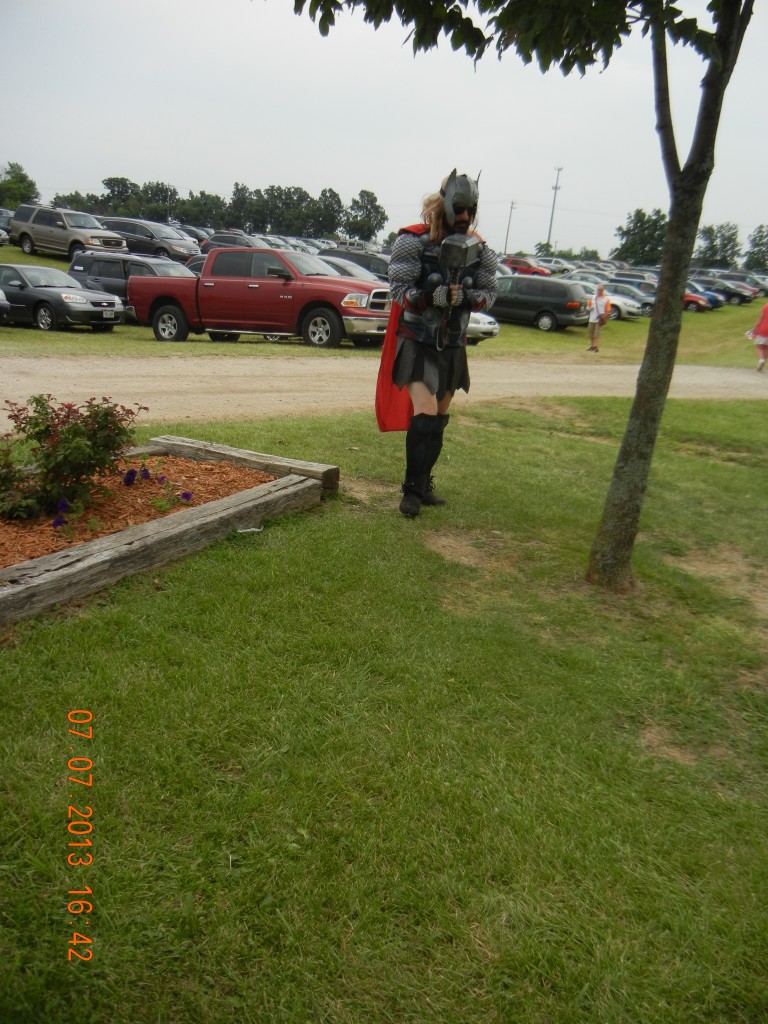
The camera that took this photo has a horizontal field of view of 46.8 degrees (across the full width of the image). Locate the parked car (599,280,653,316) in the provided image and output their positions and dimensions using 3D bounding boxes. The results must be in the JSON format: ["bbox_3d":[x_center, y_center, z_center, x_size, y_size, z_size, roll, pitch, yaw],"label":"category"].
[{"bbox_3d":[11.750,-10.550,43.900,4.750,1.460,1.800,13,19,24],"label":"parked car"}]

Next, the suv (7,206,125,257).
[{"bbox_3d":[-12.750,-11.150,35.800,5.200,1.920,2.000,14,19,28],"label":"suv"}]

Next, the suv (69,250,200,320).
[{"bbox_3d":[-5.980,-5.800,23.200,4.750,1.770,1.870,13,19,25],"label":"suv"}]

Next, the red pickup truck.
[{"bbox_3d":[-2.380,-4.260,17.850,5.800,1.910,2.020,8,14,26],"label":"red pickup truck"}]

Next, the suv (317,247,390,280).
[{"bbox_3d":[0.020,-7.570,29.000,4.700,1.720,1.870,13,19,24],"label":"suv"}]

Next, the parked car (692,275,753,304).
[{"bbox_3d":[20.600,-13.750,55.200,4.750,1.460,1.800,14,20,29],"label":"parked car"}]

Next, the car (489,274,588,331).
[{"bbox_3d":[4.680,-7.350,31.200,4.900,1.720,1.870,12,18,23],"label":"car"}]

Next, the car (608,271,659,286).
[{"bbox_3d":[17.476,-15.279,60.000,4.650,1.680,1.820,13,19,25],"label":"car"}]

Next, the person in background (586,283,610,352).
[{"bbox_3d":[5.520,-5.030,22.900,0.620,1.740,0.420,13,18,23],"label":"person in background"}]

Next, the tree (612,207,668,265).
[{"bbox_3d":[36.188,-38.875,125.000,7.400,7.400,7.000,5,17,0],"label":"tree"}]

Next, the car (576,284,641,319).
[{"bbox_3d":[8.500,-8.950,37.300,4.750,1.470,1.840,12,18,22],"label":"car"}]

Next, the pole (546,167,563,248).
[{"bbox_3d":[44.045,-78.890,230.000,2.200,22.000,2.200,5,17,0],"label":"pole"}]

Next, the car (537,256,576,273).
[{"bbox_3d":[19.600,-27.900,101.000,4.600,1.730,1.820,13,19,25],"label":"car"}]

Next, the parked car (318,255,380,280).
[{"bbox_3d":[-1.500,-6.050,23.900,4.700,1.460,1.800,12,18,21],"label":"parked car"}]

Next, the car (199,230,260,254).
[{"bbox_3d":[-6.650,-12.750,43.400,4.570,1.670,1.830,13,19,26],"label":"car"}]

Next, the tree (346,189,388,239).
[{"bbox_3d":[-3.254,-54.659,165.000,7.800,10.800,8.200,4,17,-1],"label":"tree"}]

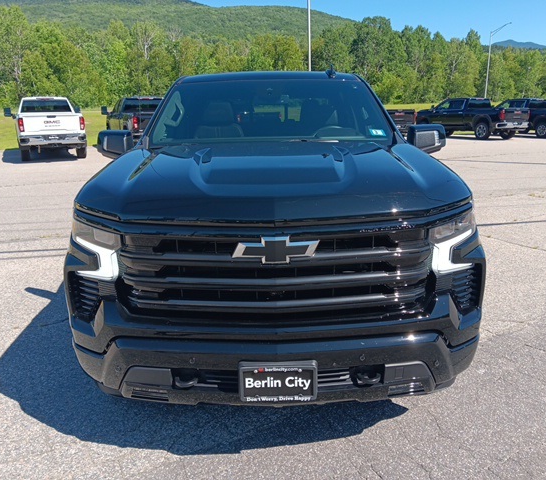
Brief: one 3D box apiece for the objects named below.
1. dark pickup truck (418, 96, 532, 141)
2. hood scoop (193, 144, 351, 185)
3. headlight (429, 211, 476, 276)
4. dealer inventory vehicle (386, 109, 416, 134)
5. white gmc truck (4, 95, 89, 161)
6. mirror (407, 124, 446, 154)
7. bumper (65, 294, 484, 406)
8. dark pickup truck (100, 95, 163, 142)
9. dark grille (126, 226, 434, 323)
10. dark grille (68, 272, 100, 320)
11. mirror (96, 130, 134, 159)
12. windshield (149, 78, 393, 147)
[{"bbox_3d":[10.219,-6.571,25.447,2.120,2.030,6.100,-8,17,-22],"label":"dark pickup truck"},{"bbox_3d":[-0.013,-0.375,2.524,0.817,0.110,0.670,-1,22,0],"label":"hood scoop"},{"bbox_3d":[0.810,0.003,2.161,0.290,0.290,0.320,-1,15,0],"label":"headlight"},{"bbox_3d":[4.079,-5.802,23.002,2.120,2.020,6.100,-8,17,-23],"label":"dealer inventory vehicle"},{"bbox_3d":[-8.273,-4.067,17.400,2.150,2.000,6.150,-9,17,-27],"label":"white gmc truck"},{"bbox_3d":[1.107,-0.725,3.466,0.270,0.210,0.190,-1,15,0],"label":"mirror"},{"bbox_3d":[0.016,0.434,2.215,2.010,0.460,0.460,-1,15,0],"label":"bumper"},{"bbox_3d":[-5.012,-4.474,18.783,2.120,2.020,6.100,-9,18,-26],"label":"dark pickup truck"},{"bbox_3d":[0.013,0.123,2.001,1.322,0.405,0.200,-1,16,0],"label":"dark grille"},{"bbox_3d":[-0.857,0.255,2.190,0.180,0.234,0.140,2,16,12],"label":"dark grille"},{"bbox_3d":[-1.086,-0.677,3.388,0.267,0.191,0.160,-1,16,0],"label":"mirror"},{"bbox_3d":[-0.002,-0.945,3.495,1.660,0.520,0.820,-1,15,0],"label":"windshield"}]

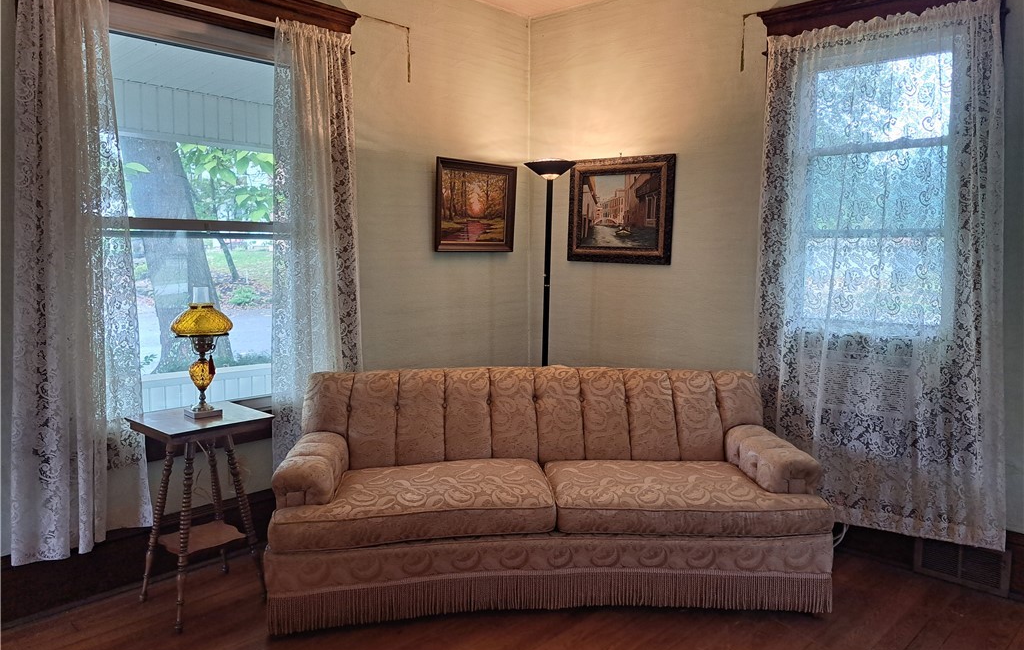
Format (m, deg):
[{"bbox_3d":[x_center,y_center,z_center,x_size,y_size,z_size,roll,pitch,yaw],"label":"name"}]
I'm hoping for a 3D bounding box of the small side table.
[{"bbox_3d":[-1.195,0.712,2.753,0.370,0.727,0.385,7,9,42],"label":"small side table"}]

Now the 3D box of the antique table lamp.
[{"bbox_3d":[-1.197,0.099,2.746,0.242,0.493,0.242,7,9,42],"label":"antique table lamp"}]

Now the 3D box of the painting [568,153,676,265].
[{"bbox_3d":[0.597,-0.635,3.962,0.698,0.575,0.050,7,9,42],"label":"painting"}]

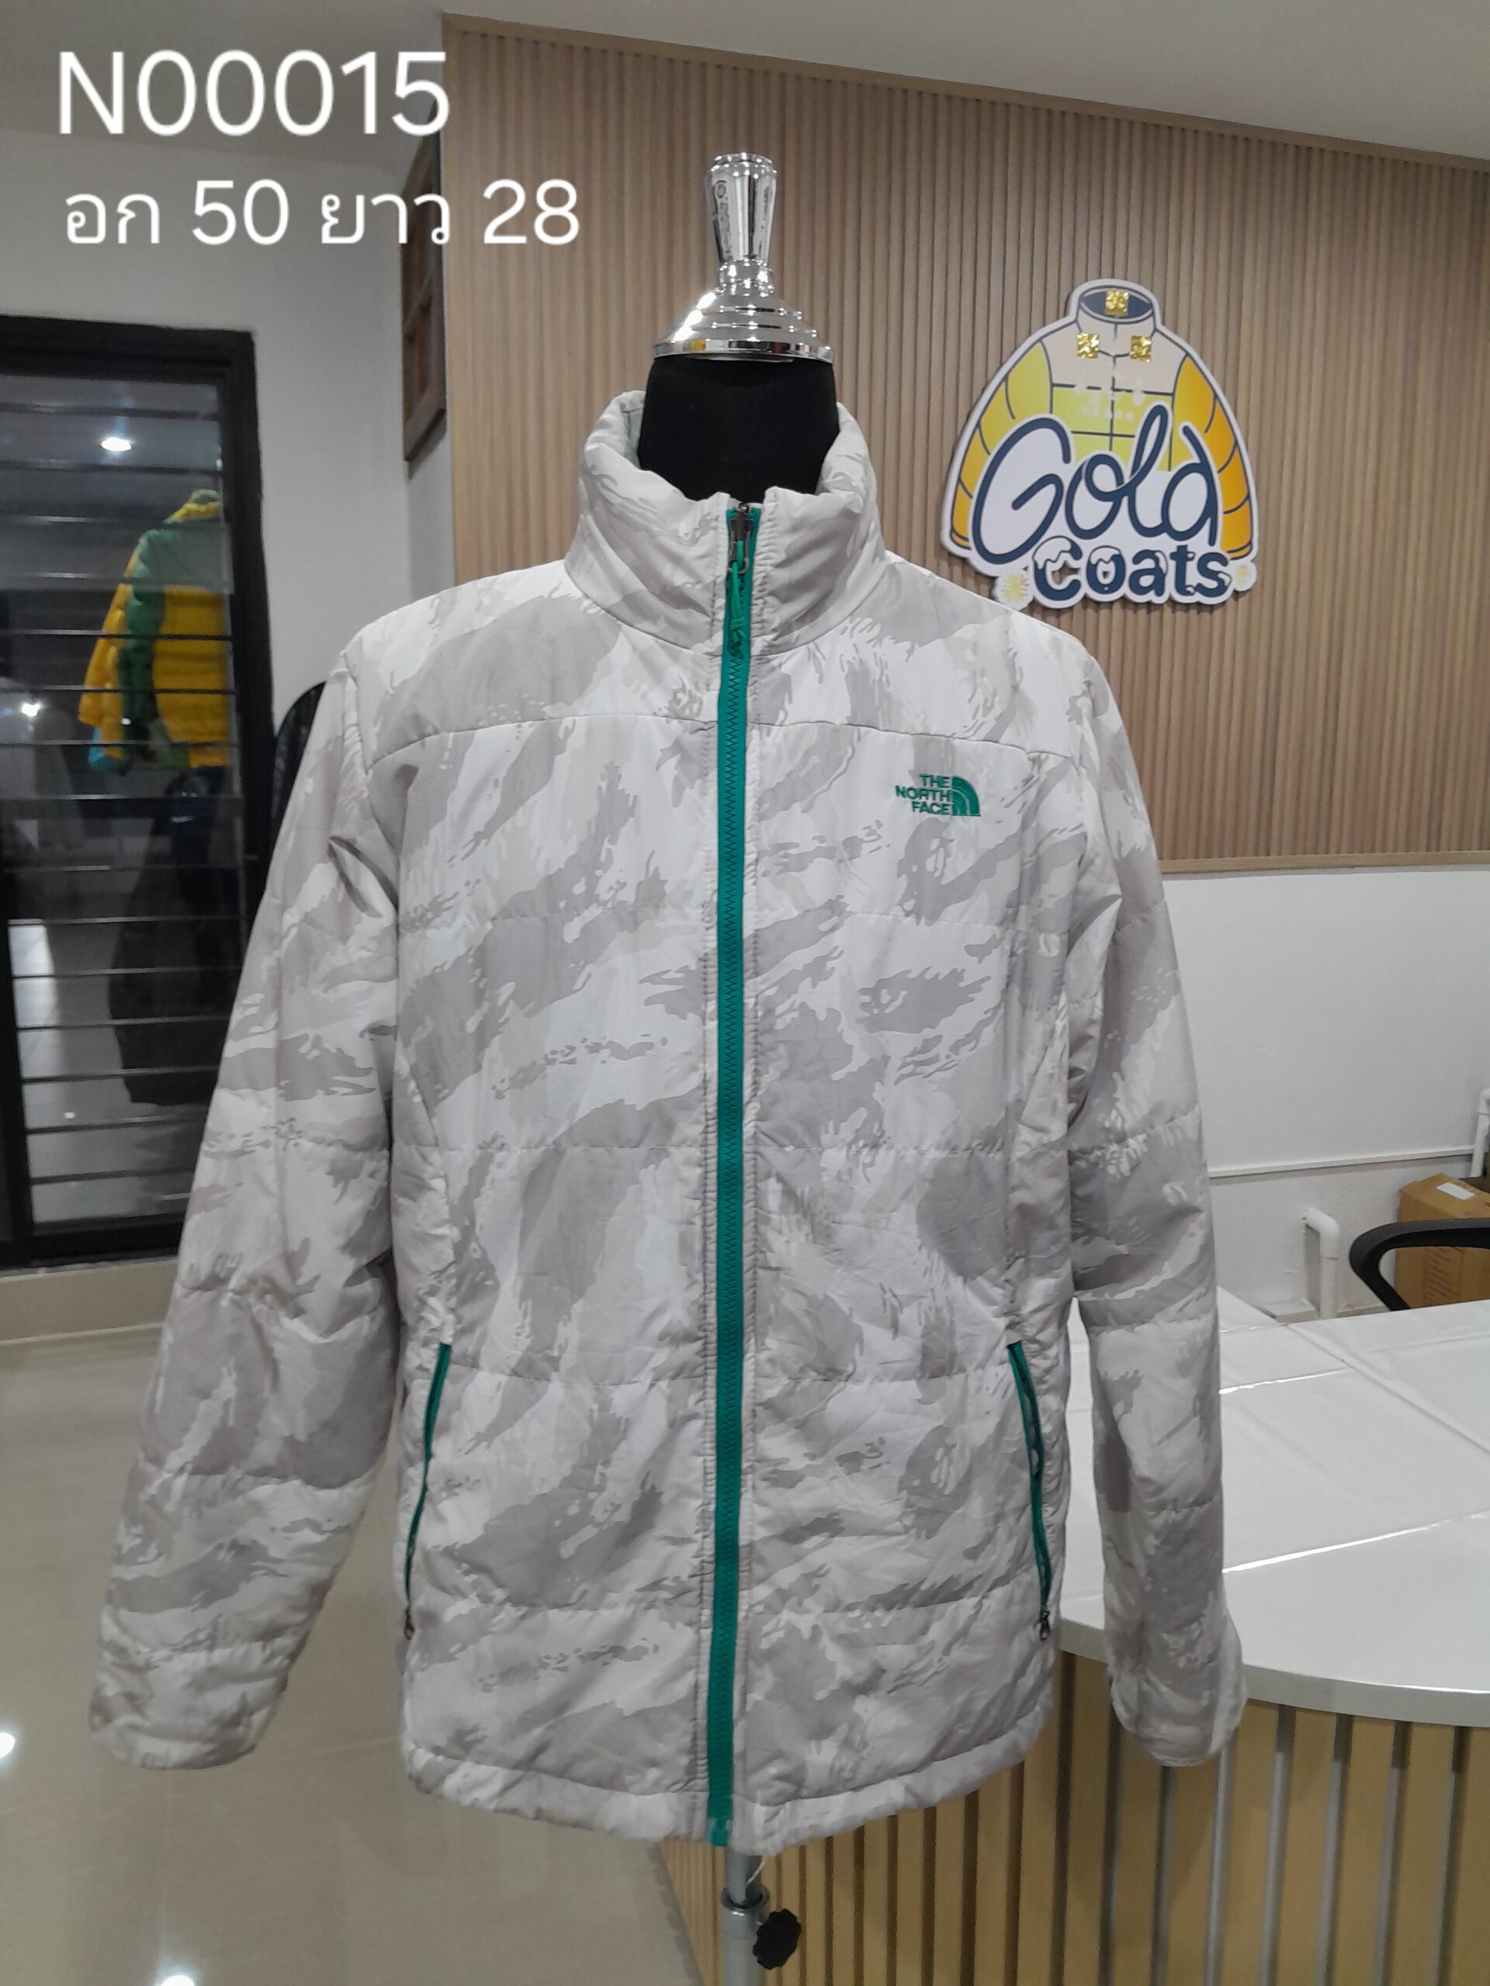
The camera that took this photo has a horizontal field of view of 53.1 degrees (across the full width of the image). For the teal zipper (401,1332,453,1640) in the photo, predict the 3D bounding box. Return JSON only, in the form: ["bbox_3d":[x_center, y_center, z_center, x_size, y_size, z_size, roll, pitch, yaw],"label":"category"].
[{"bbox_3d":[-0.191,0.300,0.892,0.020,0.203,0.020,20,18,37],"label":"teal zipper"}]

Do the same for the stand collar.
[{"bbox_3d":[-0.010,-0.257,0.808,0.171,0.153,0.170,-1,10,-6],"label":"stand collar"}]

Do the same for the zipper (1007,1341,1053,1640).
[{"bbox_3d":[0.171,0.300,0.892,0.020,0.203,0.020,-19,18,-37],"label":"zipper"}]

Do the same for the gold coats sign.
[{"bbox_3d":[0.707,-1.059,2.908,0.696,0.614,0.030,-3,10,-16],"label":"gold coats sign"}]

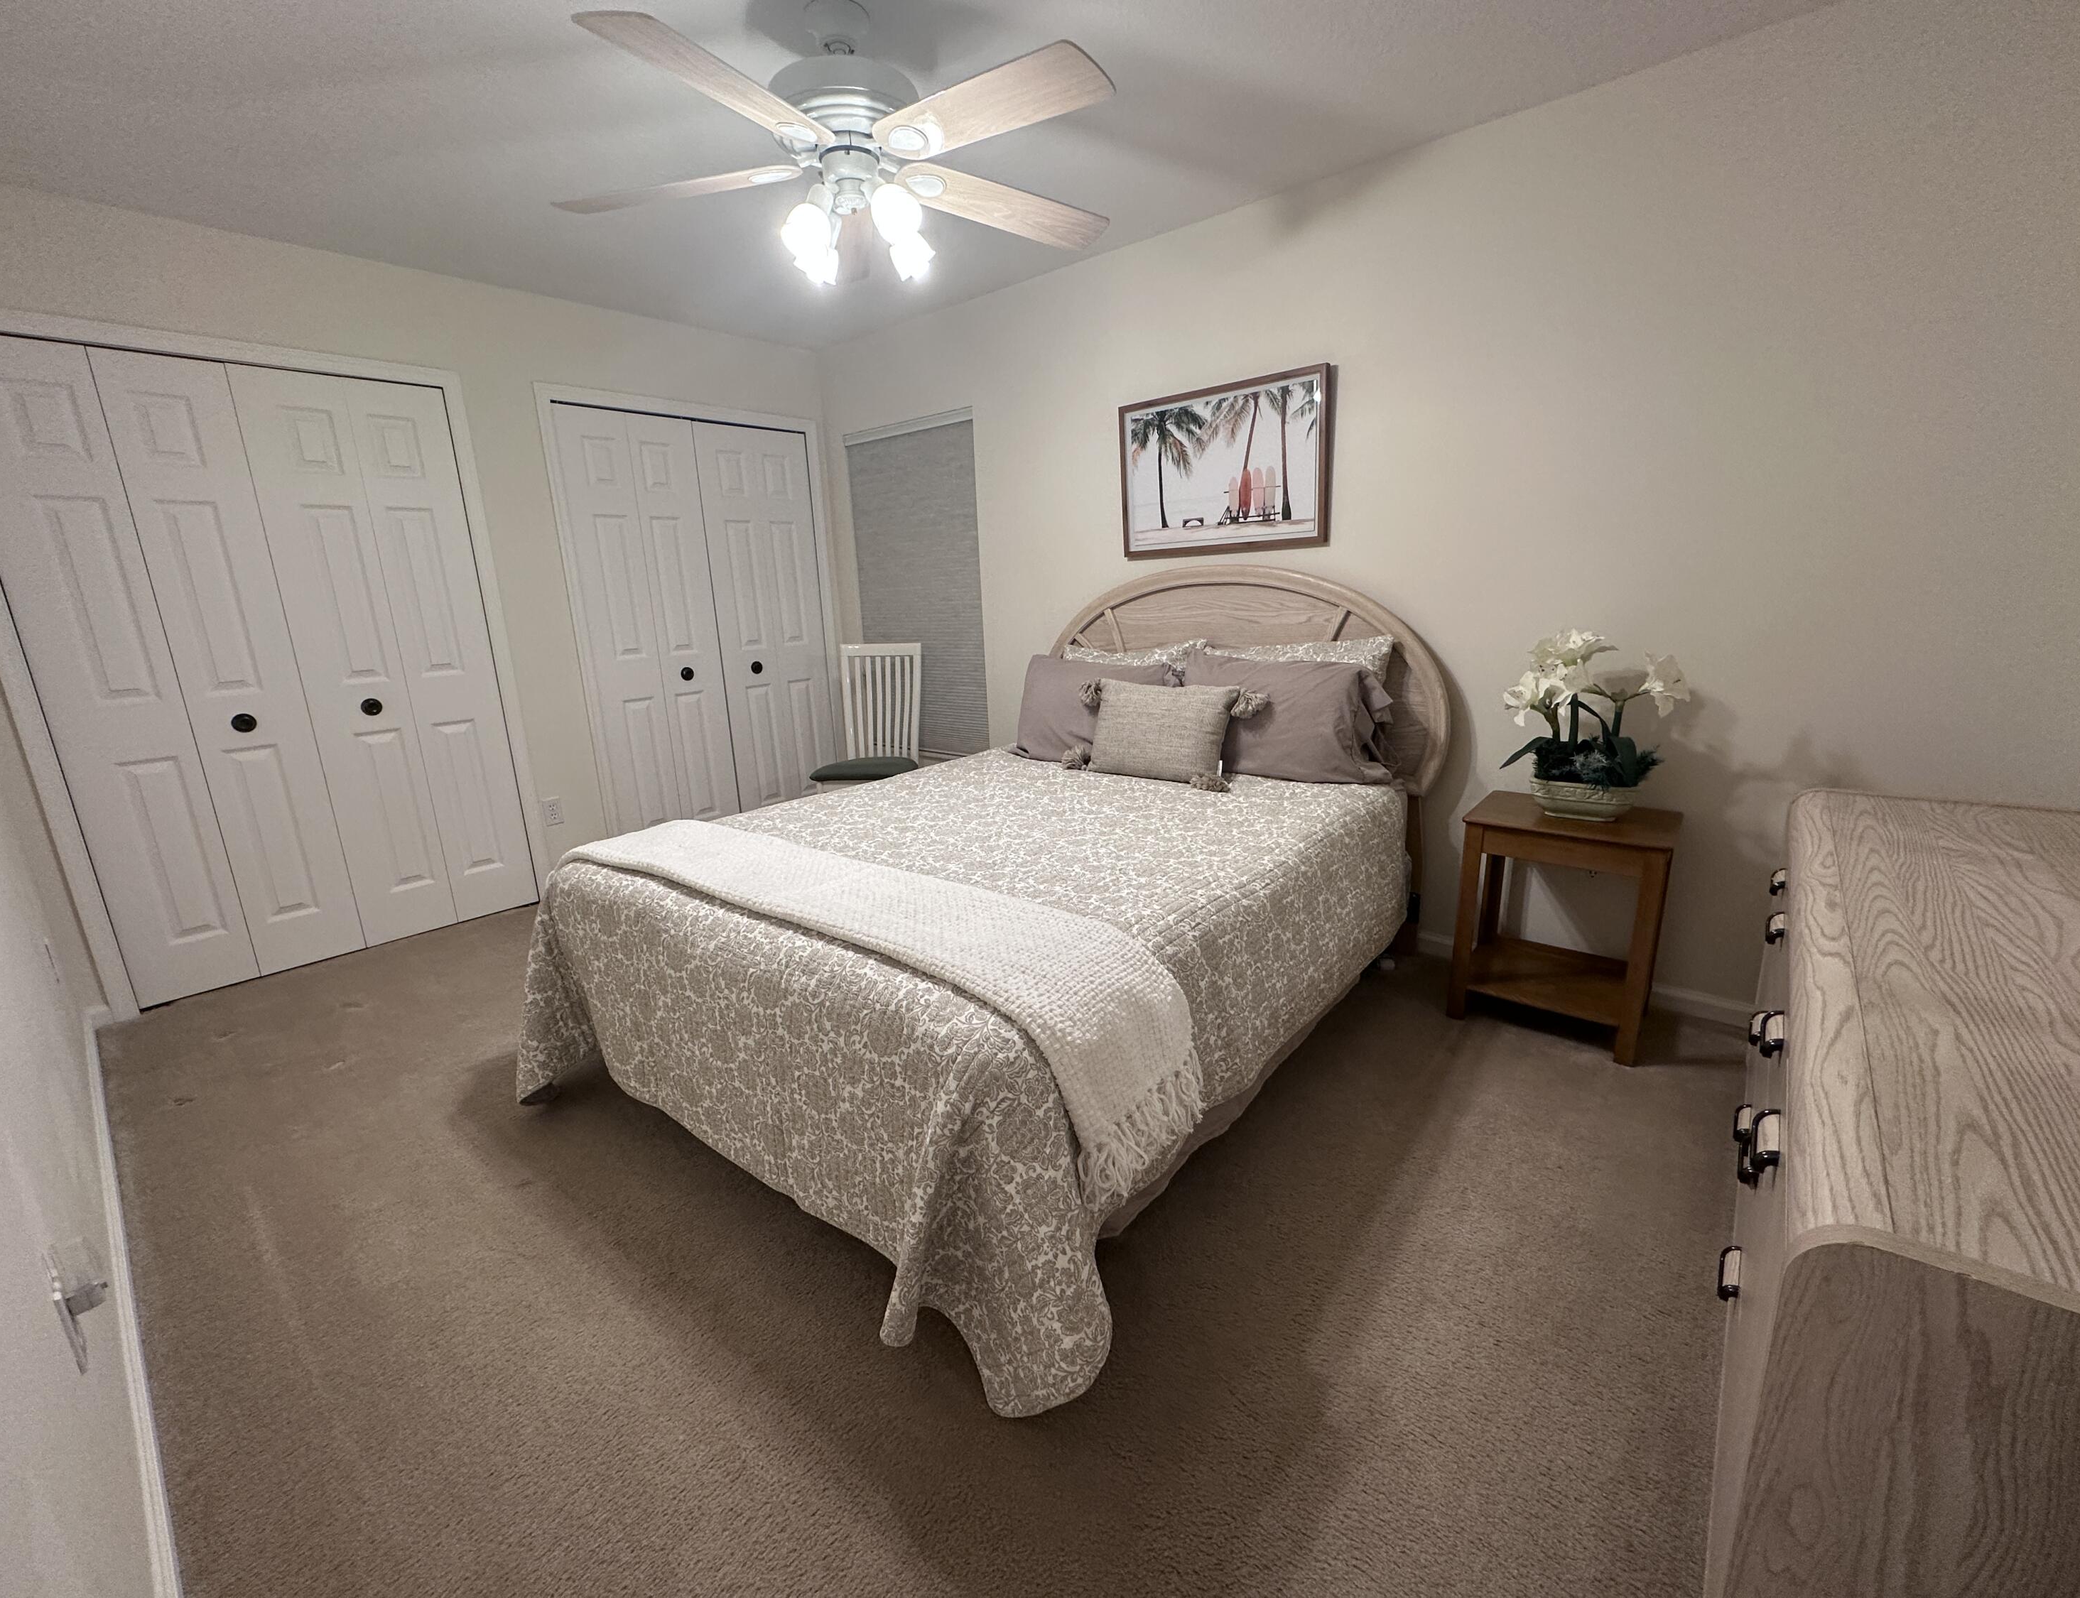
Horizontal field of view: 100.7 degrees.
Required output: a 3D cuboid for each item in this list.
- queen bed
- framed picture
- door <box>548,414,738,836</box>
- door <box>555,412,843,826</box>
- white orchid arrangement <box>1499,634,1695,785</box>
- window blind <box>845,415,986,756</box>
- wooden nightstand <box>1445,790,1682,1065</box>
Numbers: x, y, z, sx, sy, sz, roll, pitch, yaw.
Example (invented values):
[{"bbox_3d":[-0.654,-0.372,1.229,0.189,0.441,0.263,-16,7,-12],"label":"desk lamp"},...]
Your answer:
[{"bbox_3d":[-0.045,0.019,2.465,1.720,1.295,2.210,10,18,40],"label":"queen bed"},{"bbox_3d":[0.627,-1.164,3.058,0.798,0.549,0.029,10,18,40],"label":"framed picture"},{"bbox_3d":[-1.764,-0.684,3.978,0.037,2.023,0.601,10,18,40],"label":"door"},{"bbox_3d":[-1.563,-0.746,4.200,0.037,2.023,1.212,10,18,40],"label":"door"},{"bbox_3d":[1.475,-0.220,2.317,0.411,0.464,0.250,10,18,40],"label":"white orchid arrangement"},{"bbox_3d":[-0.611,-1.008,4.245,0.920,1.520,0.040,10,18,40],"label":"window blind"},{"bbox_3d":[1.461,0.337,2.412,0.475,0.596,0.375,10,18,40],"label":"wooden nightstand"}]

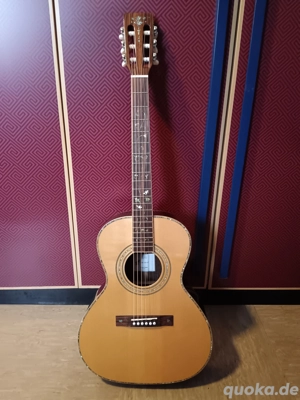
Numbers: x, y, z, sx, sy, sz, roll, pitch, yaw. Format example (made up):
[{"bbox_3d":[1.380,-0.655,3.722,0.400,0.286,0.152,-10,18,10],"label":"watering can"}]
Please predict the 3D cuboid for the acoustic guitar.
[{"bbox_3d":[-0.019,0.021,0.883,0.381,1.022,0.114,-1,7,0],"label":"acoustic guitar"}]

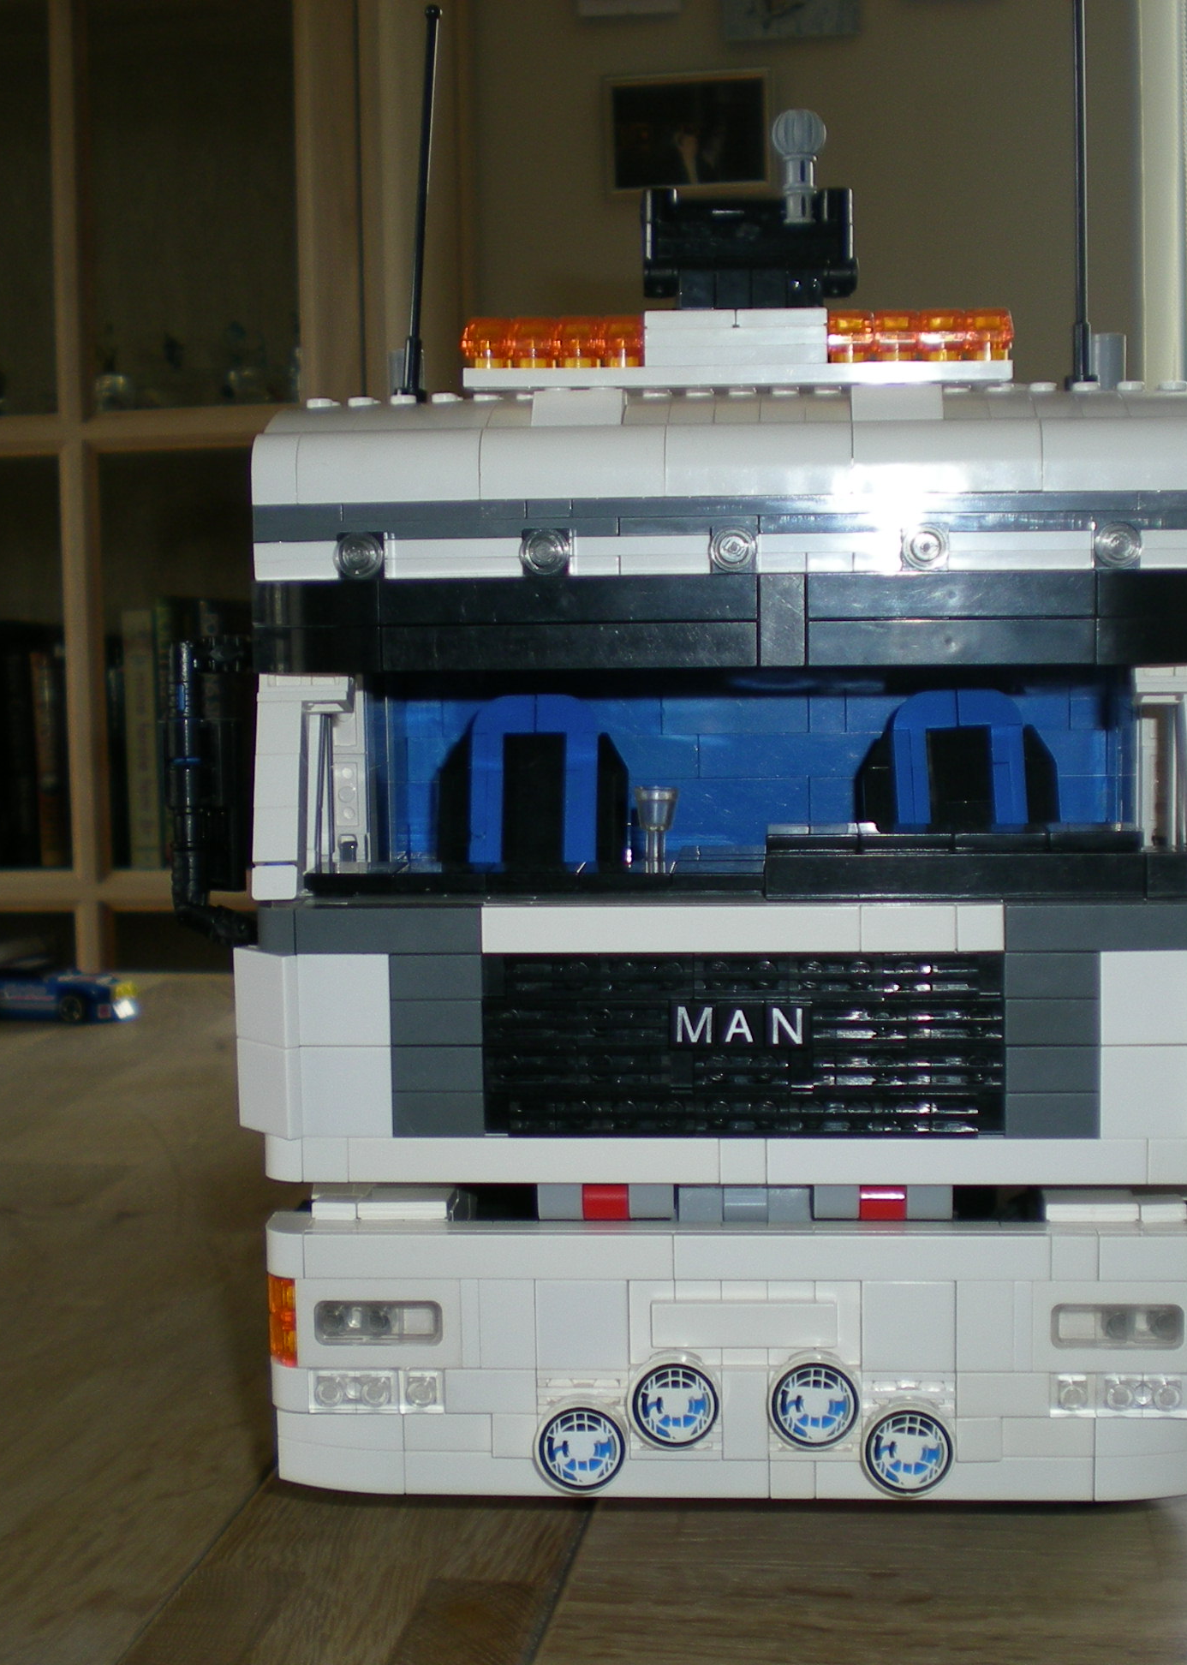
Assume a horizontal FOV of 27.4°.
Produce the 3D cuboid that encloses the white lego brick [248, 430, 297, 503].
[{"bbox_3d":[-0.054,-0.063,0.430,0.008,0.013,0.016,-1,5,6],"label":"white lego brick"}]

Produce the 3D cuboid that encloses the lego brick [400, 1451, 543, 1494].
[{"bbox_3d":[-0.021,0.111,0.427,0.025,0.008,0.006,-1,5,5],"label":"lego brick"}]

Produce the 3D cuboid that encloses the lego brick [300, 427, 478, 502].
[{"bbox_3d":[-0.035,-0.064,0.427,0.032,0.013,0.014,0,6,4],"label":"lego brick"}]

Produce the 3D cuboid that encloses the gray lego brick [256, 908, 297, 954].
[{"bbox_3d":[-0.055,0.017,0.421,0.008,0.008,0.009,0,6,4],"label":"gray lego brick"}]

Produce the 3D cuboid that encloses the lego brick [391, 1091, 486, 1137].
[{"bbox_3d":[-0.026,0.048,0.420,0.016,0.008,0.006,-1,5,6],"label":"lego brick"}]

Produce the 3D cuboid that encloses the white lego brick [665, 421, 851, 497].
[{"bbox_3d":[0.029,-0.064,0.417,0.032,0.013,0.016,-1,5,5],"label":"white lego brick"}]

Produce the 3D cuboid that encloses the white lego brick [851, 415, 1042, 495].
[{"bbox_3d":[0.061,-0.064,0.419,0.032,0.013,0.008,0,7,4],"label":"white lego brick"}]

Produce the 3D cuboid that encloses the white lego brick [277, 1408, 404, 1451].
[{"bbox_3d":[-0.045,0.104,0.432,0.024,0.008,0.009,0,6,4],"label":"white lego brick"}]

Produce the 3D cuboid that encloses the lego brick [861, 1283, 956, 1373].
[{"bbox_3d":[0.054,0.084,0.419,0.016,0.016,0.005,0,6,4],"label":"lego brick"}]

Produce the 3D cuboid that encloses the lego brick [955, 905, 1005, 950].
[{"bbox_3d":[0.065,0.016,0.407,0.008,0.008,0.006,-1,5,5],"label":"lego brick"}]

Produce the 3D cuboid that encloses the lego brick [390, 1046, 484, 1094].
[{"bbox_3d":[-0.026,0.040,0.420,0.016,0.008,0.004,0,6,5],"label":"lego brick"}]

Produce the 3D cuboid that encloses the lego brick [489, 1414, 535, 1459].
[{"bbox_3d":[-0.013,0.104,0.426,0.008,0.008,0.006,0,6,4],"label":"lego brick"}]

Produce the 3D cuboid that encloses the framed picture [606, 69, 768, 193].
[{"bbox_3d":[0.101,-0.747,2.600,0.178,0.124,0.018,-2,6,5],"label":"framed picture"}]

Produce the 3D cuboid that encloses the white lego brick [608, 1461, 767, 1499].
[{"bbox_3d":[0.015,0.112,0.425,0.030,0.007,0.007,0,6,4],"label":"white lego brick"}]

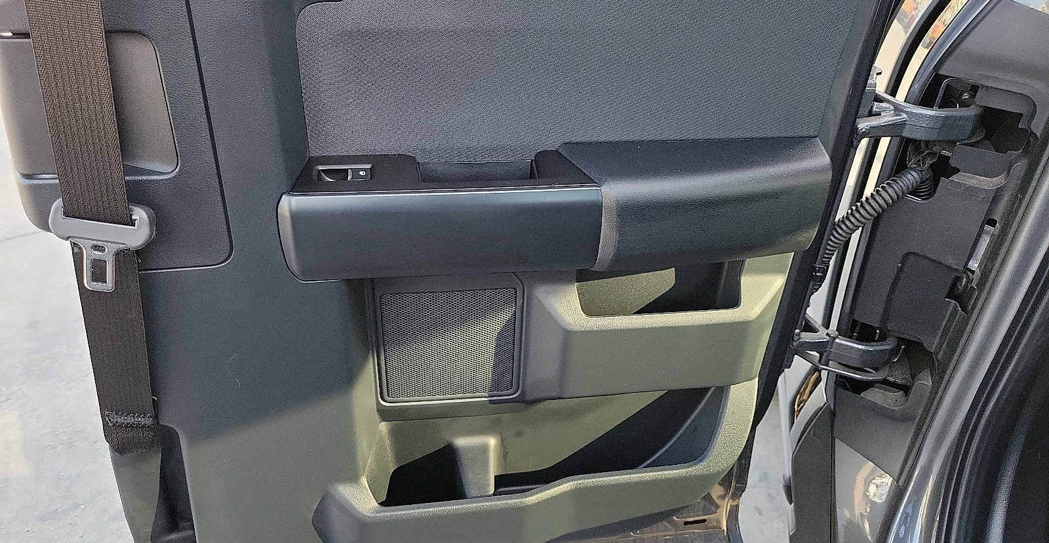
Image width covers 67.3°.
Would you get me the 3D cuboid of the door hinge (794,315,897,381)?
[{"bbox_3d":[0.352,0.082,0.867,0.097,0.048,0.062,-3,22,-8],"label":"door hinge"}]

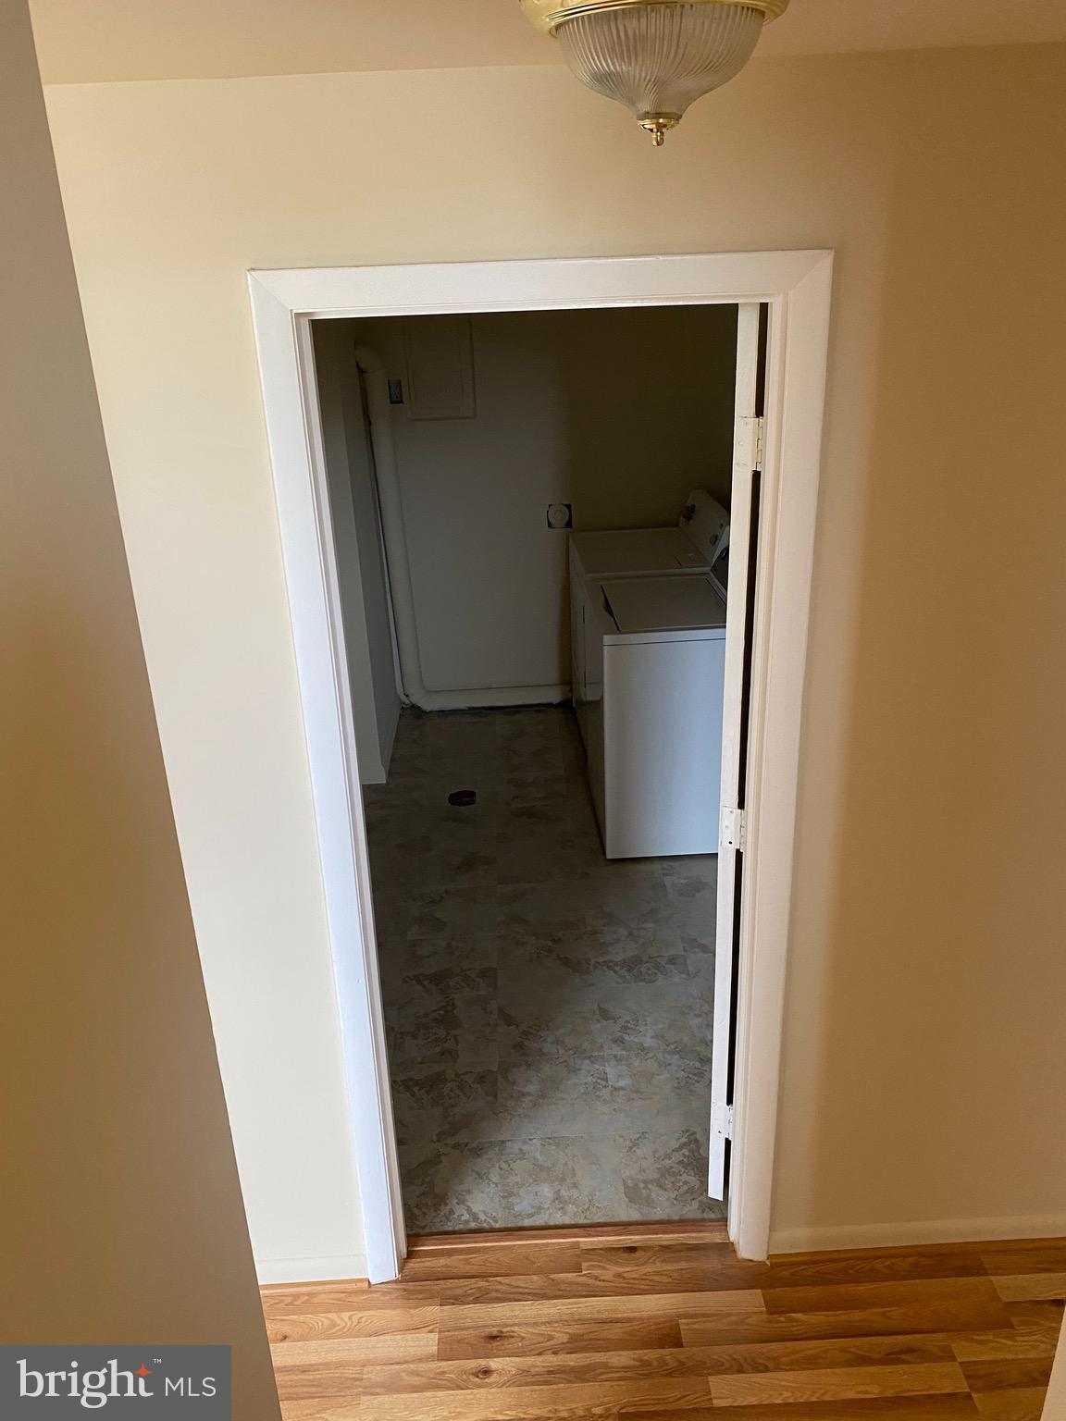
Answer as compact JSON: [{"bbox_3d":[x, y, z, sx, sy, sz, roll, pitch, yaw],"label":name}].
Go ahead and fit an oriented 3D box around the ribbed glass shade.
[{"bbox_3d":[0.126,-0.631,1.069,0.207,0.100,0.207,-3,23,-2],"label":"ribbed glass shade"}]

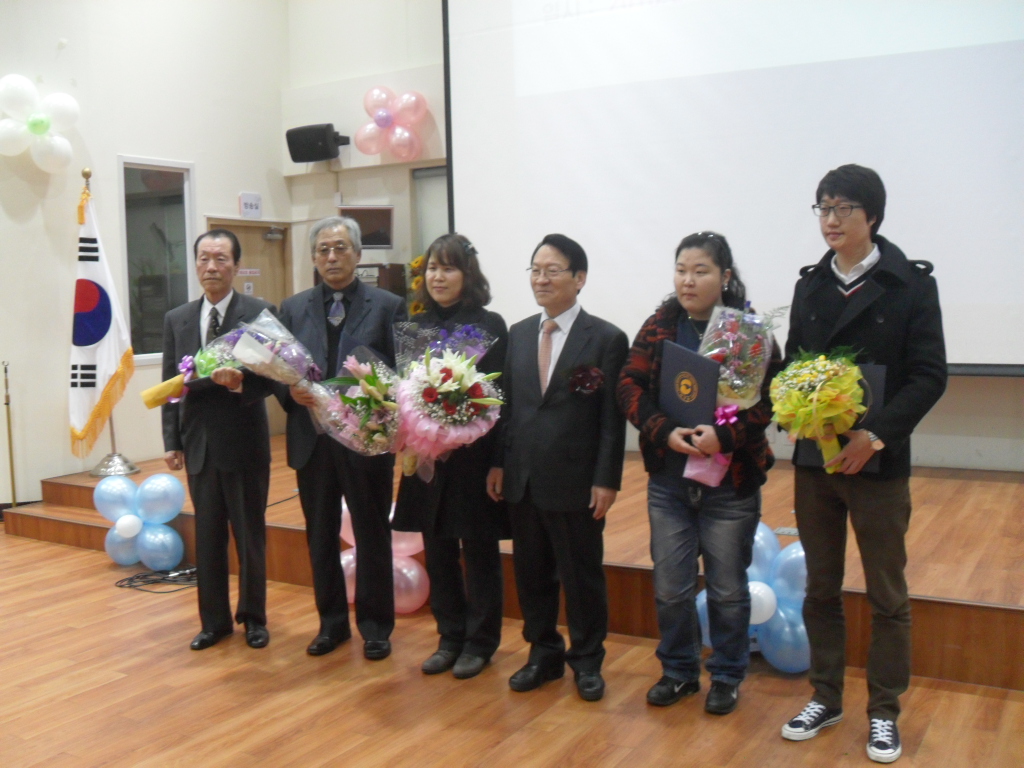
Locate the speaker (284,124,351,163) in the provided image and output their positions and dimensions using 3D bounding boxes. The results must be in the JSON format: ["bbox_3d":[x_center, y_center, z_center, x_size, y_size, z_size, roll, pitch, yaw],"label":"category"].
[{"bbox_3d":[-1.533,-1.886,8.120,0.370,0.240,0.280,2,30,35],"label":"speaker"}]

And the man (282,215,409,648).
[{"bbox_3d":[-0.691,0.207,4.089,0.540,1.718,0.360,0,5,13],"label":"man"}]

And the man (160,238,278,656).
[{"bbox_3d":[-1.198,0.220,4.218,0.490,1.690,0.360,0,5,10],"label":"man"}]

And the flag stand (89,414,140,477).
[{"bbox_3d":[-2.736,0.395,7.120,0.350,0.390,0.350,-1,4,0],"label":"flag stand"}]

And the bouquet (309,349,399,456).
[{"bbox_3d":[-0.601,0.069,3.850,0.360,0.380,0.340,-3,7,-24],"label":"bouquet"}]

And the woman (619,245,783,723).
[{"bbox_3d":[0.633,0.287,3.519,0.550,1.599,0.440,2,5,31],"label":"woman"}]

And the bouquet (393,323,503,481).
[{"bbox_3d":[-0.229,0.066,3.670,0.380,0.500,0.310,0,20,14],"label":"bouquet"}]

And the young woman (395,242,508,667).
[{"bbox_3d":[-0.236,0.260,3.862,0.460,1.631,0.370,1,5,26],"label":"young woman"}]

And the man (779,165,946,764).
[{"bbox_3d":[1.073,0.212,3.228,0.560,1.778,0.420,2,5,34],"label":"man"}]

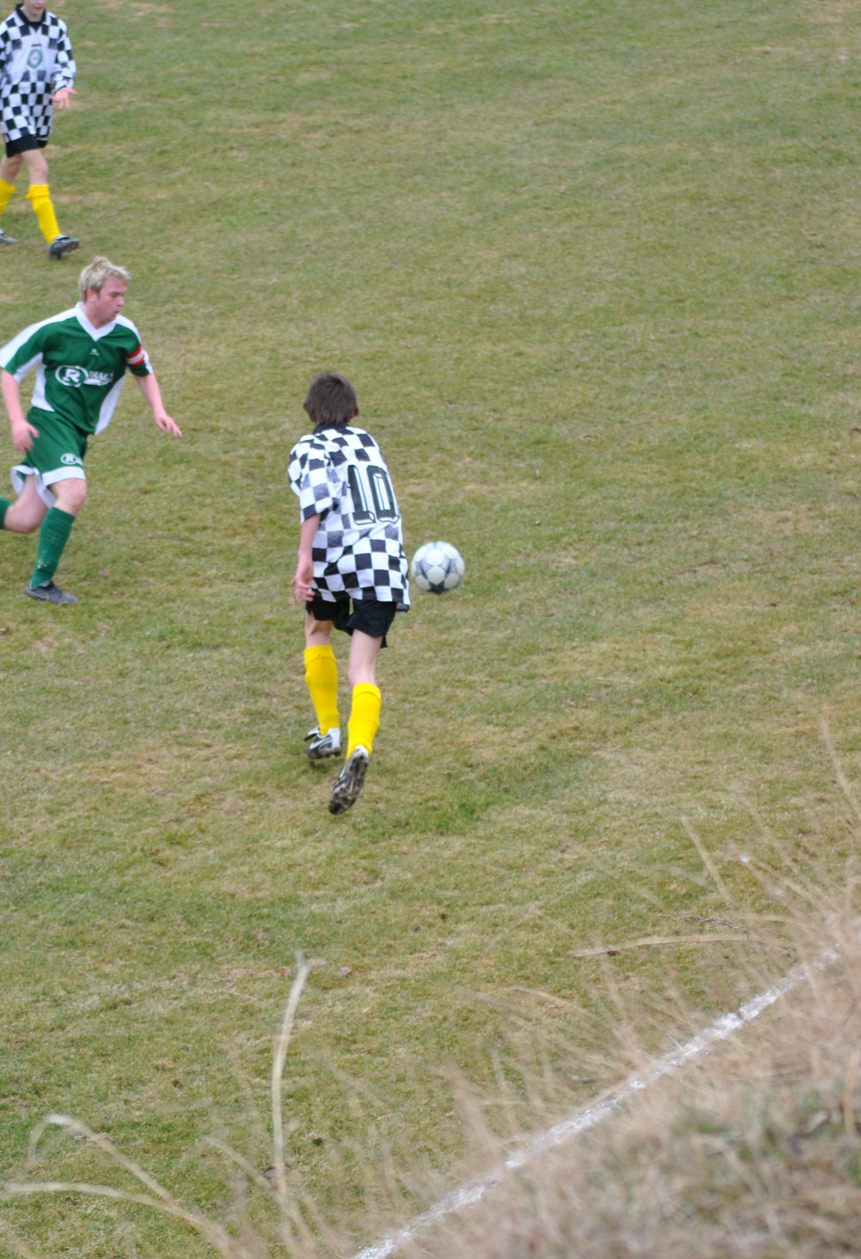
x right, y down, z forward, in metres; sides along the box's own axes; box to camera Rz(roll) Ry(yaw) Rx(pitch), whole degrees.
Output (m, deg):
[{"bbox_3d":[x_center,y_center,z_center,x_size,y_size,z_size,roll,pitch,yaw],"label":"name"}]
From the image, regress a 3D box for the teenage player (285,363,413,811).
[{"bbox_3d":[-0.287,-0.141,18.572,0.460,1.460,0.820,-3,13,-15],"label":"teenage player"}]

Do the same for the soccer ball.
[{"bbox_3d":[0.032,-0.255,21.400,0.220,0.220,0.220,0,12,0],"label":"soccer ball"}]

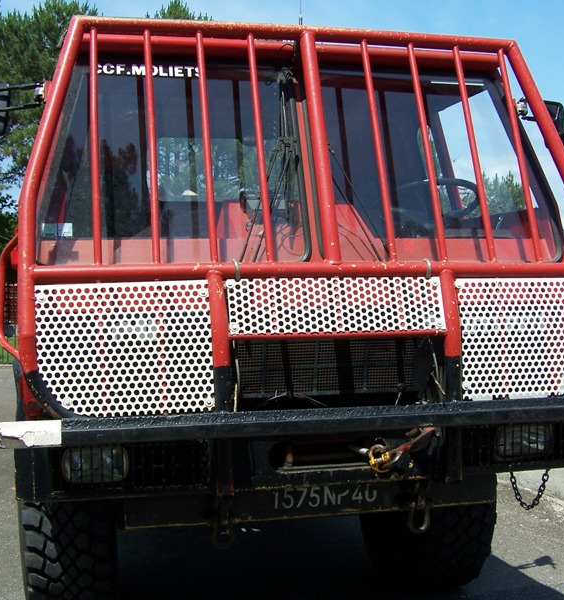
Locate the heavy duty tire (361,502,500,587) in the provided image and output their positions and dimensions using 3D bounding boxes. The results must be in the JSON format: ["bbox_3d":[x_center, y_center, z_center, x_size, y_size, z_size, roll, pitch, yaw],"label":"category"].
[{"bbox_3d":[0.745,0.969,4.804,0.390,1.160,1.160,-1,1,-13],"label":"heavy duty tire"}]

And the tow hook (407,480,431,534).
[{"bbox_3d":[0.520,0.791,3.348,0.090,0.200,0.060,-1,1,-13],"label":"tow hook"}]

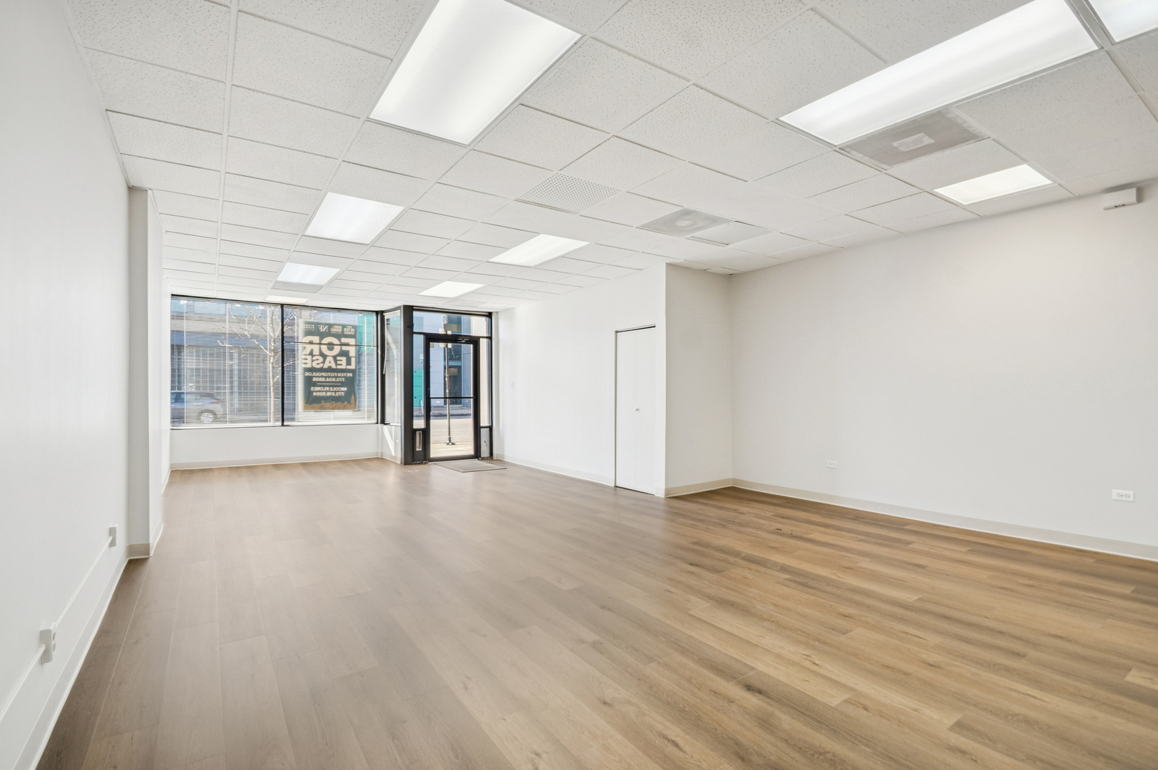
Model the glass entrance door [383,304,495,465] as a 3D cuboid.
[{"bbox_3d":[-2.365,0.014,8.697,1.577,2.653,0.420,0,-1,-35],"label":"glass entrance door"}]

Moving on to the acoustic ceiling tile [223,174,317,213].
[{"bbox_3d":[-2.386,-1.481,3.737,0.600,0.025,0.600,0,-1,-35],"label":"acoustic ceiling tile"}]

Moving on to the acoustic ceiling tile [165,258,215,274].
[{"bbox_3d":[-4.623,-1.411,5.726,0.500,0.020,0.600,0,-1,-34],"label":"acoustic ceiling tile"}]

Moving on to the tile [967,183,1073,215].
[{"bbox_3d":[3.622,-1.521,3.964,0.430,0.022,0.600,0,-1,-34],"label":"tile"}]

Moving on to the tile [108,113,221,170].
[{"bbox_3d":[-2.510,-1.494,2.954,0.510,0.025,0.600,0,-1,-35],"label":"tile"}]

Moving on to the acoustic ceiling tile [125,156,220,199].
[{"bbox_3d":[-2.876,-1.482,3.431,0.510,0.025,0.600,0,-1,-35],"label":"acoustic ceiling tile"}]

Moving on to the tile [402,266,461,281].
[{"bbox_3d":[-1.899,-1.422,6.150,0.606,0.022,0.595,0,-2,-35],"label":"tile"}]

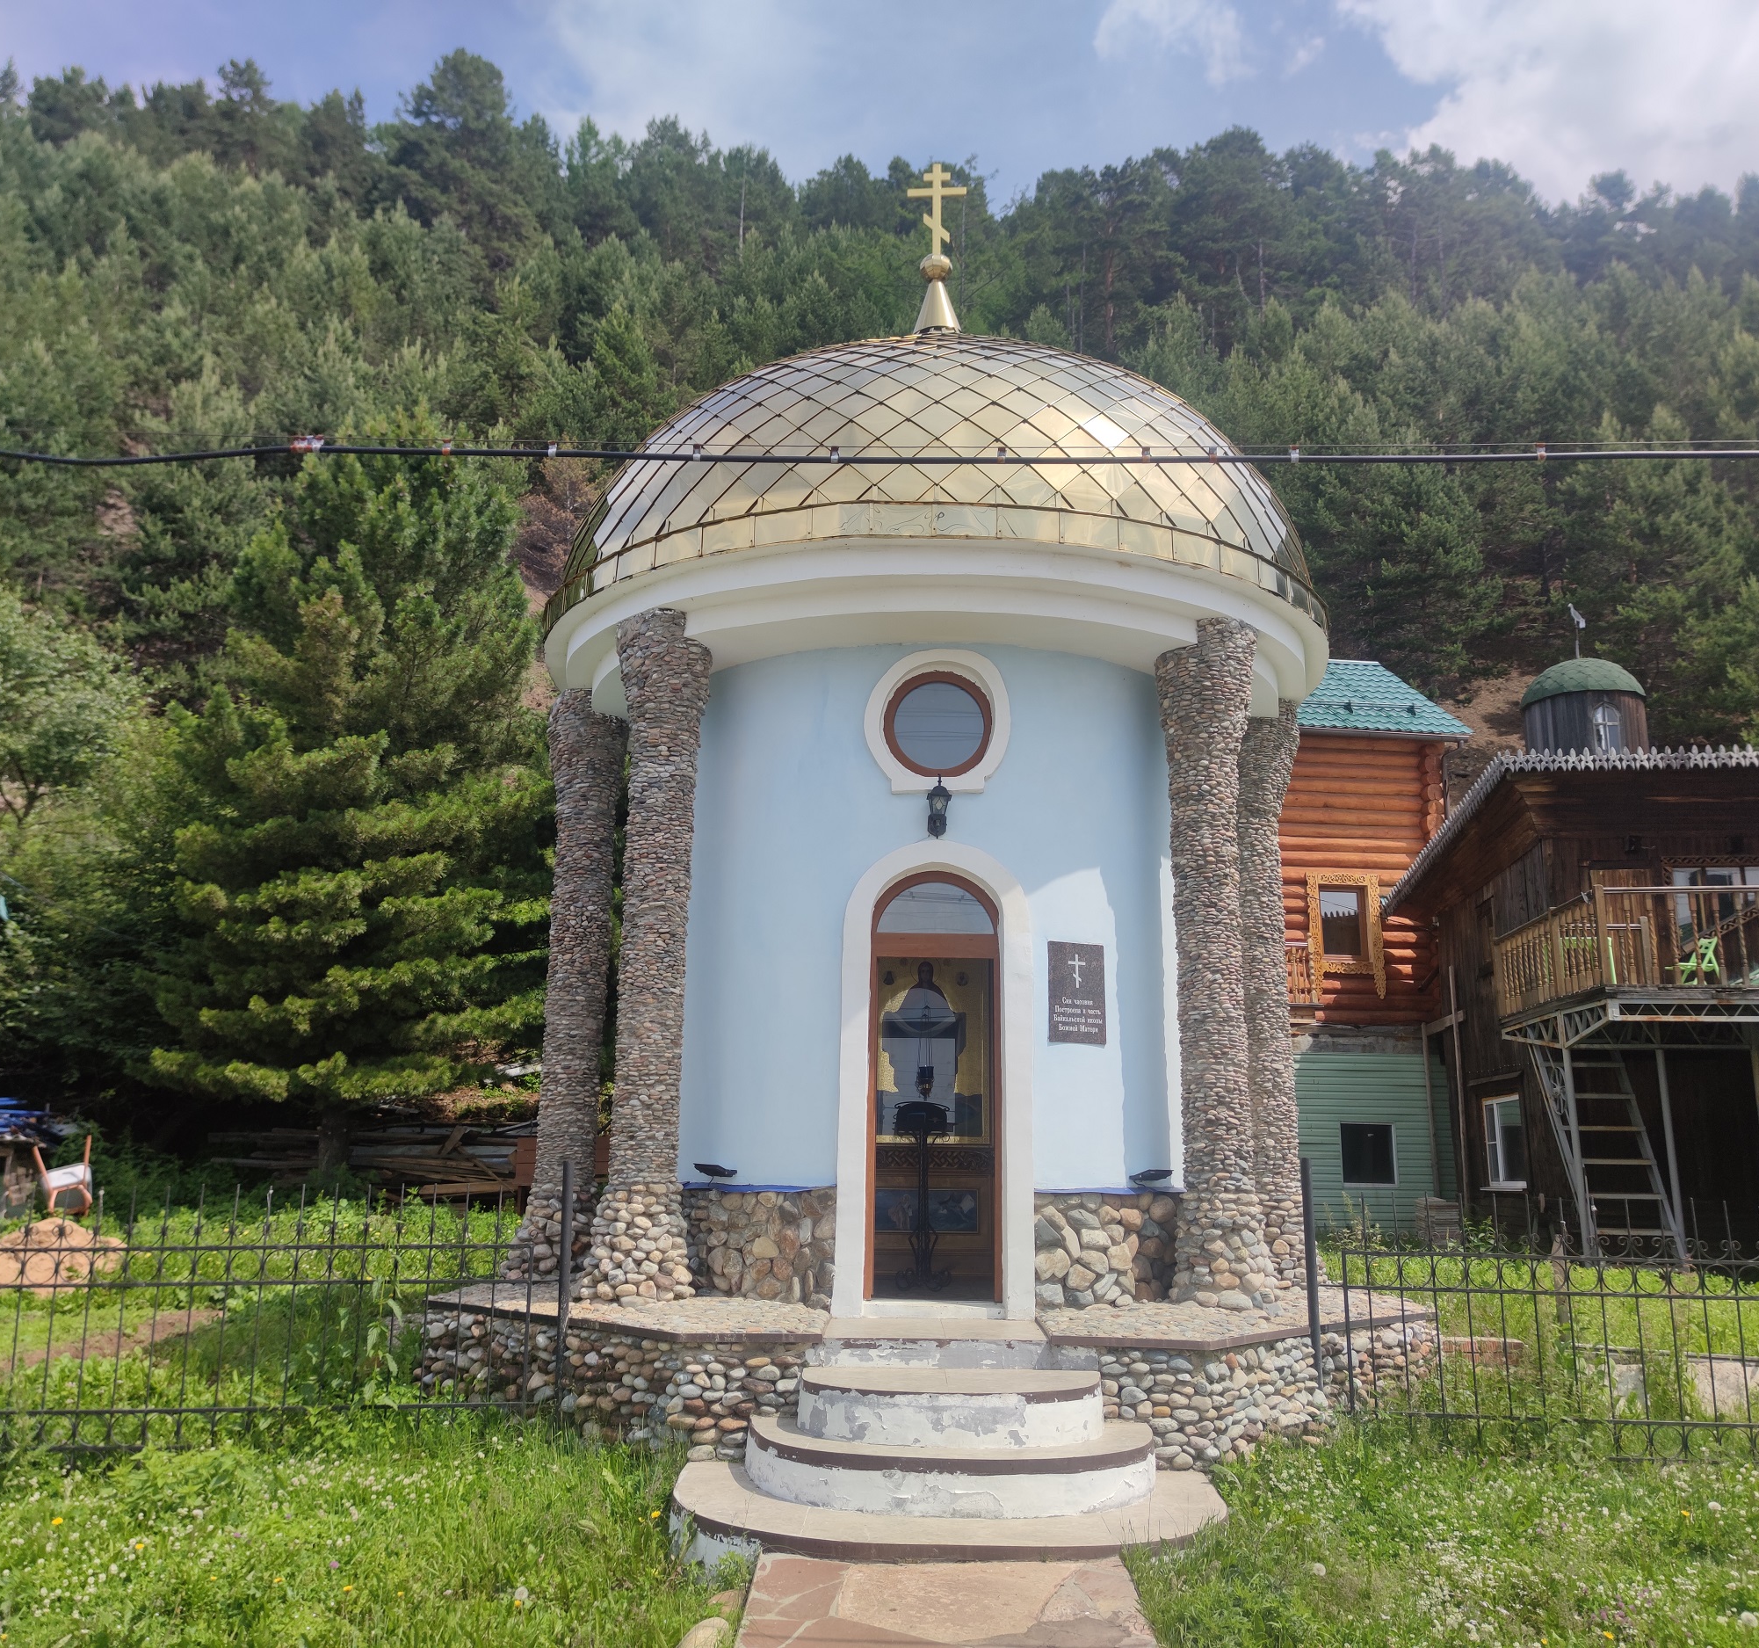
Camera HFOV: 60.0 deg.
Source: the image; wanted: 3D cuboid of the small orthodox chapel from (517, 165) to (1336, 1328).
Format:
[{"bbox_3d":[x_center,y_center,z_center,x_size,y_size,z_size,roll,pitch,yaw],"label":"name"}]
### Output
[{"bbox_3d":[0.376,-1.009,10.679,5.467,8.180,5.467,1,-13,0],"label":"small orthodox chapel"}]

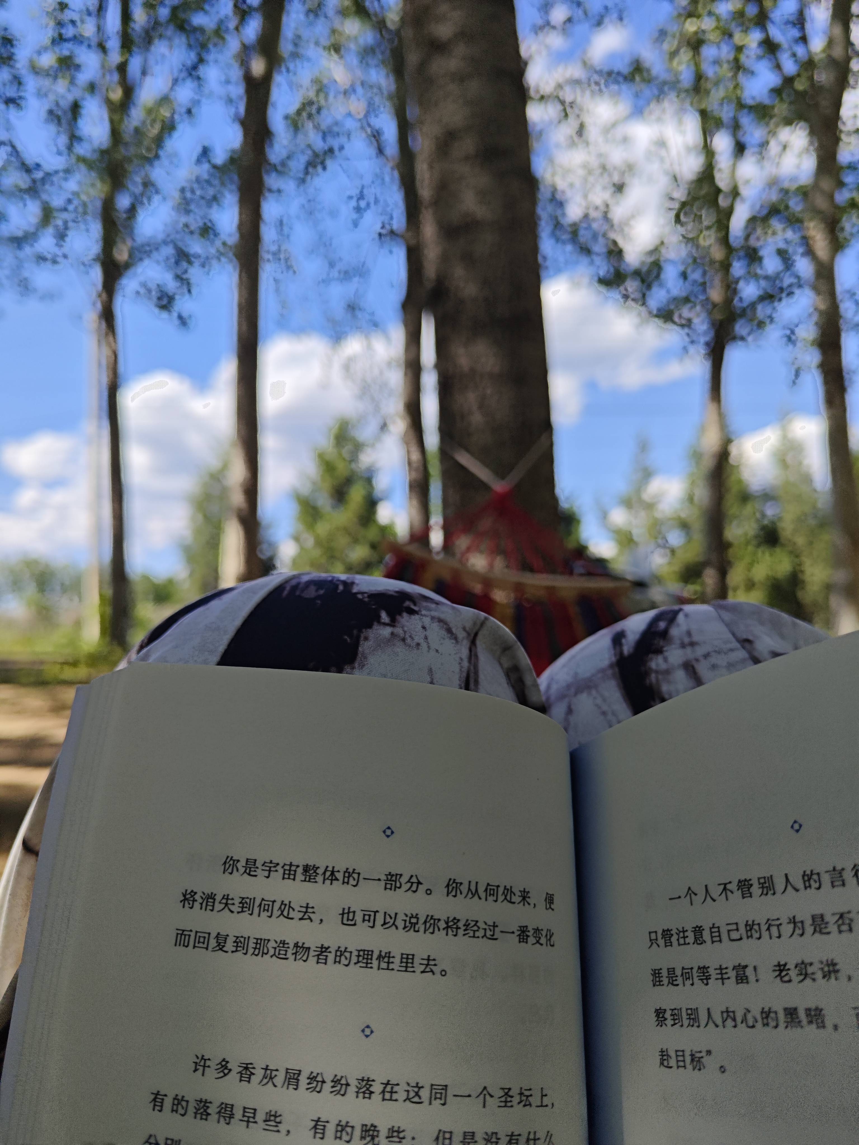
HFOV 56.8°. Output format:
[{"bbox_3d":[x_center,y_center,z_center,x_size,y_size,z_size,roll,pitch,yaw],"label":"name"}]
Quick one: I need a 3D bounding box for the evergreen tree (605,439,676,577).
[{"bbox_3d":[5.300,-0.750,20.000,2.100,5.200,2.100,-1,-3,0],"label":"evergreen tree"}]

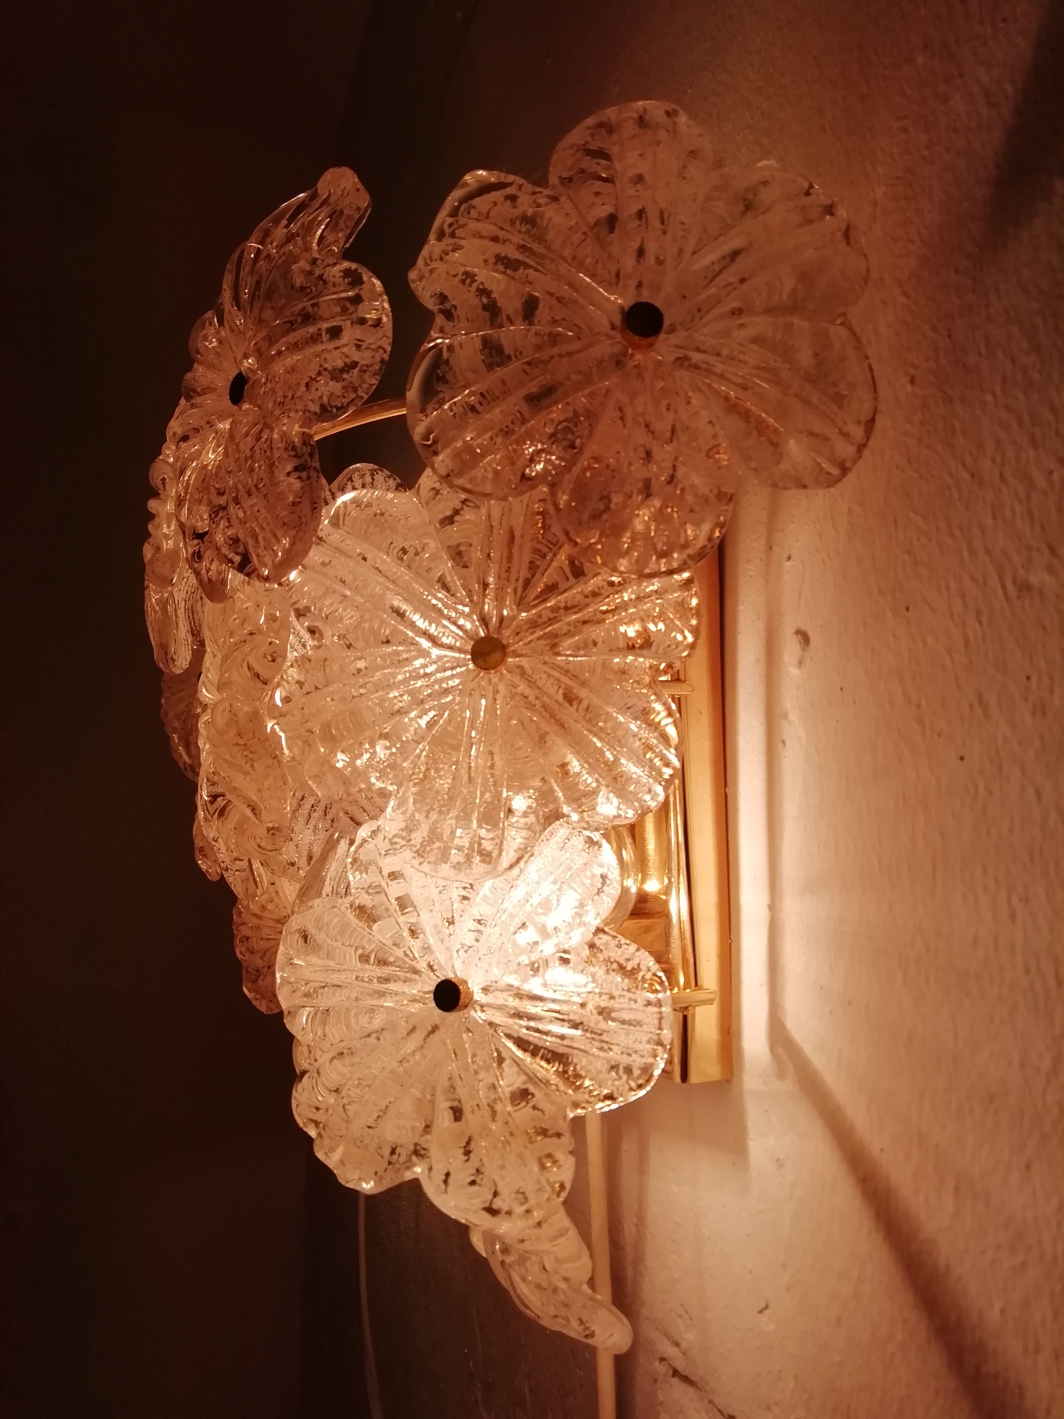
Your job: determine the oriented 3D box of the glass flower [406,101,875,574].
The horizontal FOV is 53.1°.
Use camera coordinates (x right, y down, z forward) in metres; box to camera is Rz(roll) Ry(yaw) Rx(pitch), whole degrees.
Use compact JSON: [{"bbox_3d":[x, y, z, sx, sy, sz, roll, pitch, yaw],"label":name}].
[{"bbox_3d":[0.031,-0.105,0.303,0.132,0.132,0.035,0,-2,2],"label":"glass flower"}]

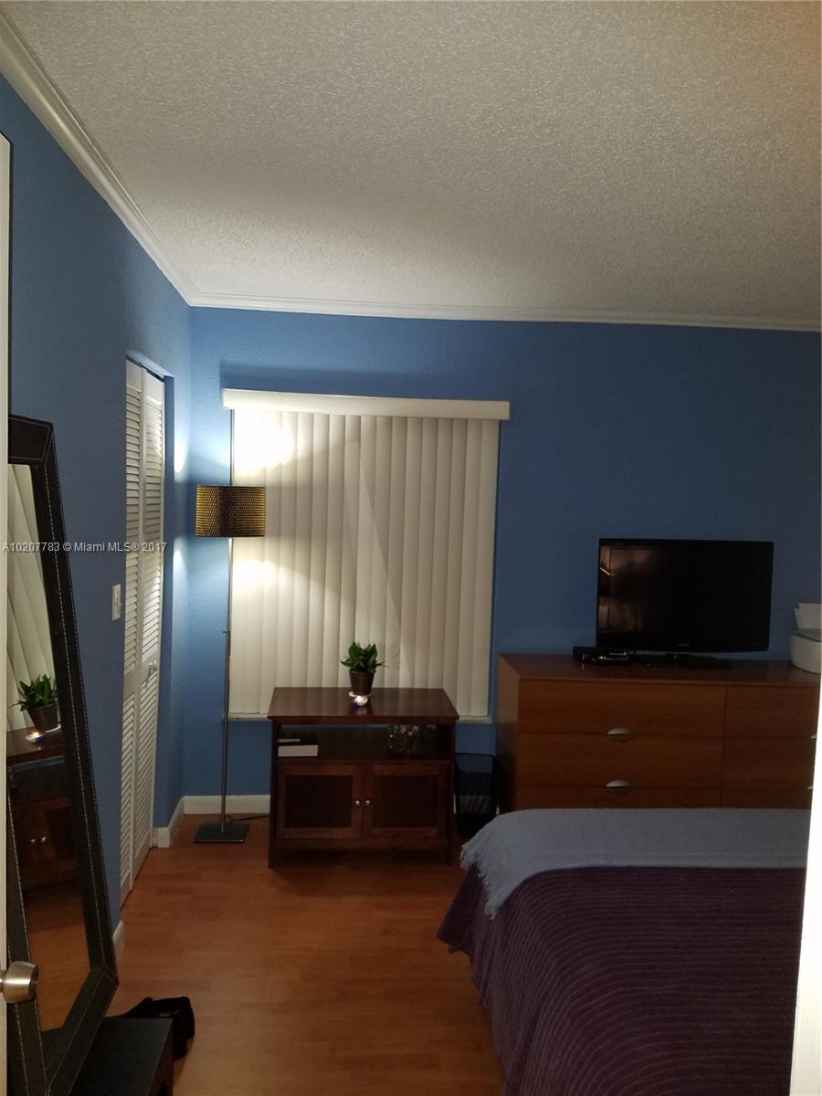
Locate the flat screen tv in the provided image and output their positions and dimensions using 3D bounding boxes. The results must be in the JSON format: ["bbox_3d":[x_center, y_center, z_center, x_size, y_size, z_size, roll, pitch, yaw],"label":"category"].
[{"bbox_3d":[1.266,0.231,3.832,0.828,0.531,0.083,1,3,-5],"label":"flat screen tv"}]

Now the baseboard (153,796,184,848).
[{"bbox_3d":[-1.079,1.232,3.720,0.065,0.090,0.393,1,3,-5],"label":"baseboard"}]

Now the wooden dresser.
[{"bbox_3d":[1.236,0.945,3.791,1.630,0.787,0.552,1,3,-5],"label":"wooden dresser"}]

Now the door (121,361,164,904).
[{"bbox_3d":[-1.048,0.308,3.102,0.051,1.976,0.728,1,3,-5],"label":"door"}]

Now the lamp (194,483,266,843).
[{"bbox_3d":[-0.814,0.500,3.678,0.307,1.571,0.307,1,3,-5],"label":"lamp"}]

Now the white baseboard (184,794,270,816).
[{"bbox_3d":[-0.876,1.226,3.934,0.399,0.090,0.017,1,3,-5],"label":"white baseboard"}]

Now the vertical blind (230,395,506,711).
[{"bbox_3d":[-0.218,0.053,3.869,1.306,1.509,0.096,1,3,-5],"label":"vertical blind"}]

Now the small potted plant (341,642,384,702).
[{"bbox_3d":[-0.221,0.548,3.750,0.198,0.247,0.180,1,3,-5],"label":"small potted plant"}]

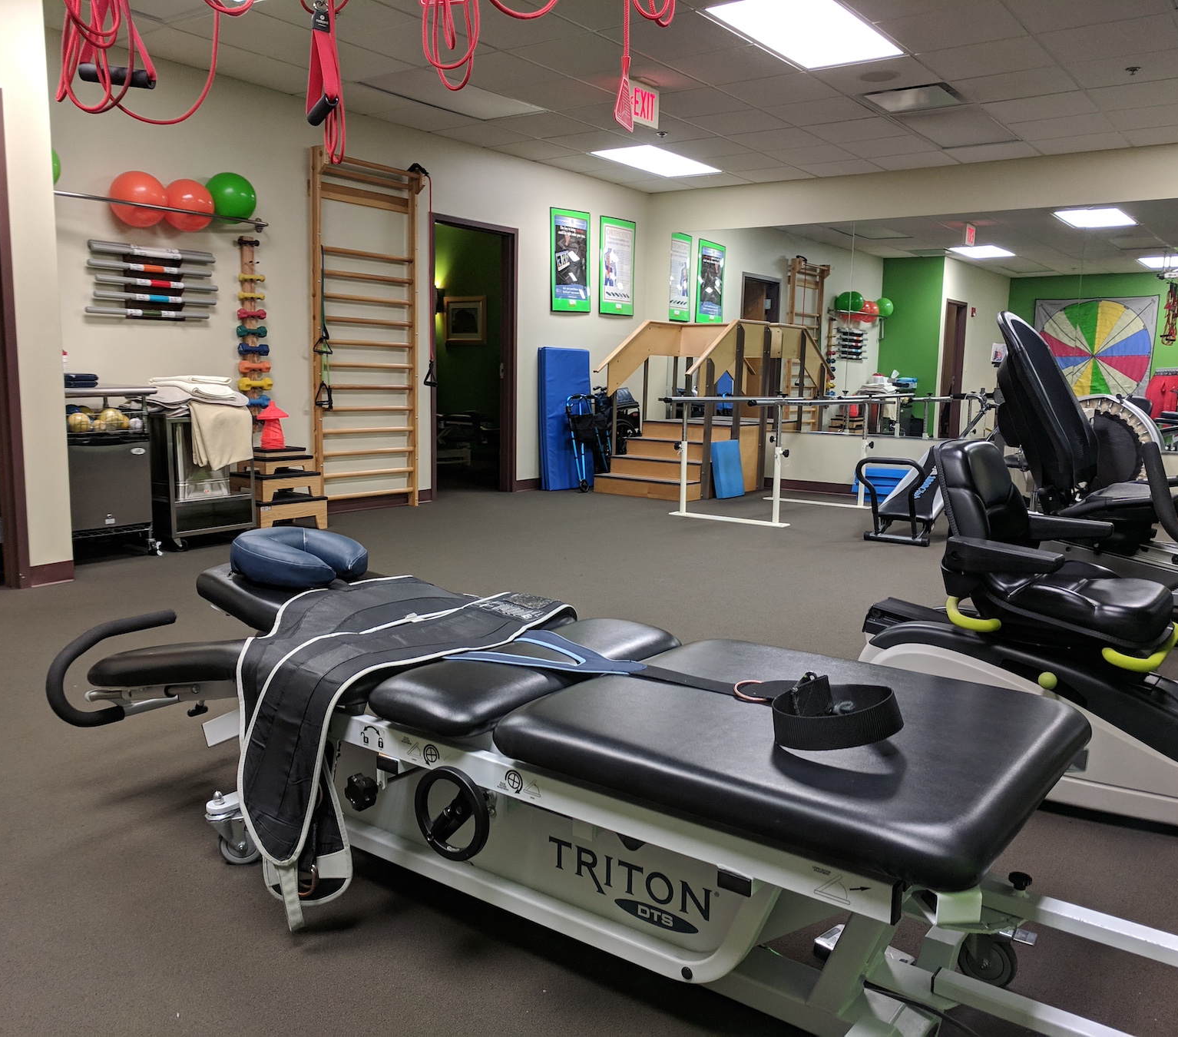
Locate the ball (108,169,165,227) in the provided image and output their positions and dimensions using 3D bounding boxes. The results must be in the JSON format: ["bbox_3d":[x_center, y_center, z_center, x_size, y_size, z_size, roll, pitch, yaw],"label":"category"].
[{"bbox_3d":[-2.501,-1.770,5.767,0.303,0.303,0.303,7,10,36],"label":"ball"}]

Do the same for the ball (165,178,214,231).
[{"bbox_3d":[-2.297,-1.789,5.944,0.290,0.290,0.290,7,10,35],"label":"ball"}]

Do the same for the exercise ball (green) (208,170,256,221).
[{"bbox_3d":[-2.145,-1.921,6.243,0.295,0.295,0.295,1,8,0],"label":"exercise ball (green)"}]

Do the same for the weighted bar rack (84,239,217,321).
[{"bbox_3d":[-2.476,-1.344,5.902,0.130,0.410,0.820,7,10,35],"label":"weighted bar rack"}]

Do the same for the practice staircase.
[{"bbox_3d":[0.840,-0.995,9.202,1.030,1.510,1.410,7,10,36],"label":"practice staircase"}]

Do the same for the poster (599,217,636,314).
[{"bbox_3d":[0.272,-2.349,9.720,0.025,0.880,0.570,7,10,35],"label":"poster"}]

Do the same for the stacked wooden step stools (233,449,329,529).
[{"bbox_3d":[-2.013,-0.181,6.589,0.455,0.505,0.510,7,10,35],"label":"stacked wooden step stools"}]

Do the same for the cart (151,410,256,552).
[{"bbox_3d":[-2.241,-0.226,5.909,0.370,0.755,0.570,6,10,32],"label":"cart"}]

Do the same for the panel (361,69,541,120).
[{"bbox_3d":[-0.842,-2.716,6.673,0.610,0.060,1.220,7,10,36],"label":"panel"}]

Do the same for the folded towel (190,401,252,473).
[{"bbox_3d":[-2.097,-0.470,5.939,0.370,0.390,0.160,-6,11,-43],"label":"folded towel"}]

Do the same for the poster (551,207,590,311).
[{"bbox_3d":[-0.151,-2.256,9.136,0.025,0.880,0.570,7,10,35],"label":"poster"}]

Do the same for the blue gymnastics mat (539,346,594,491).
[{"bbox_3d":[-0.200,-0.880,9.239,0.100,1.220,0.630,3,8,36],"label":"blue gymnastics mat"}]

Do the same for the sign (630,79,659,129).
[{"bbox_3d":[0.302,-2.410,6.037,0.050,0.230,0.320,7,10,35],"label":"sign"}]

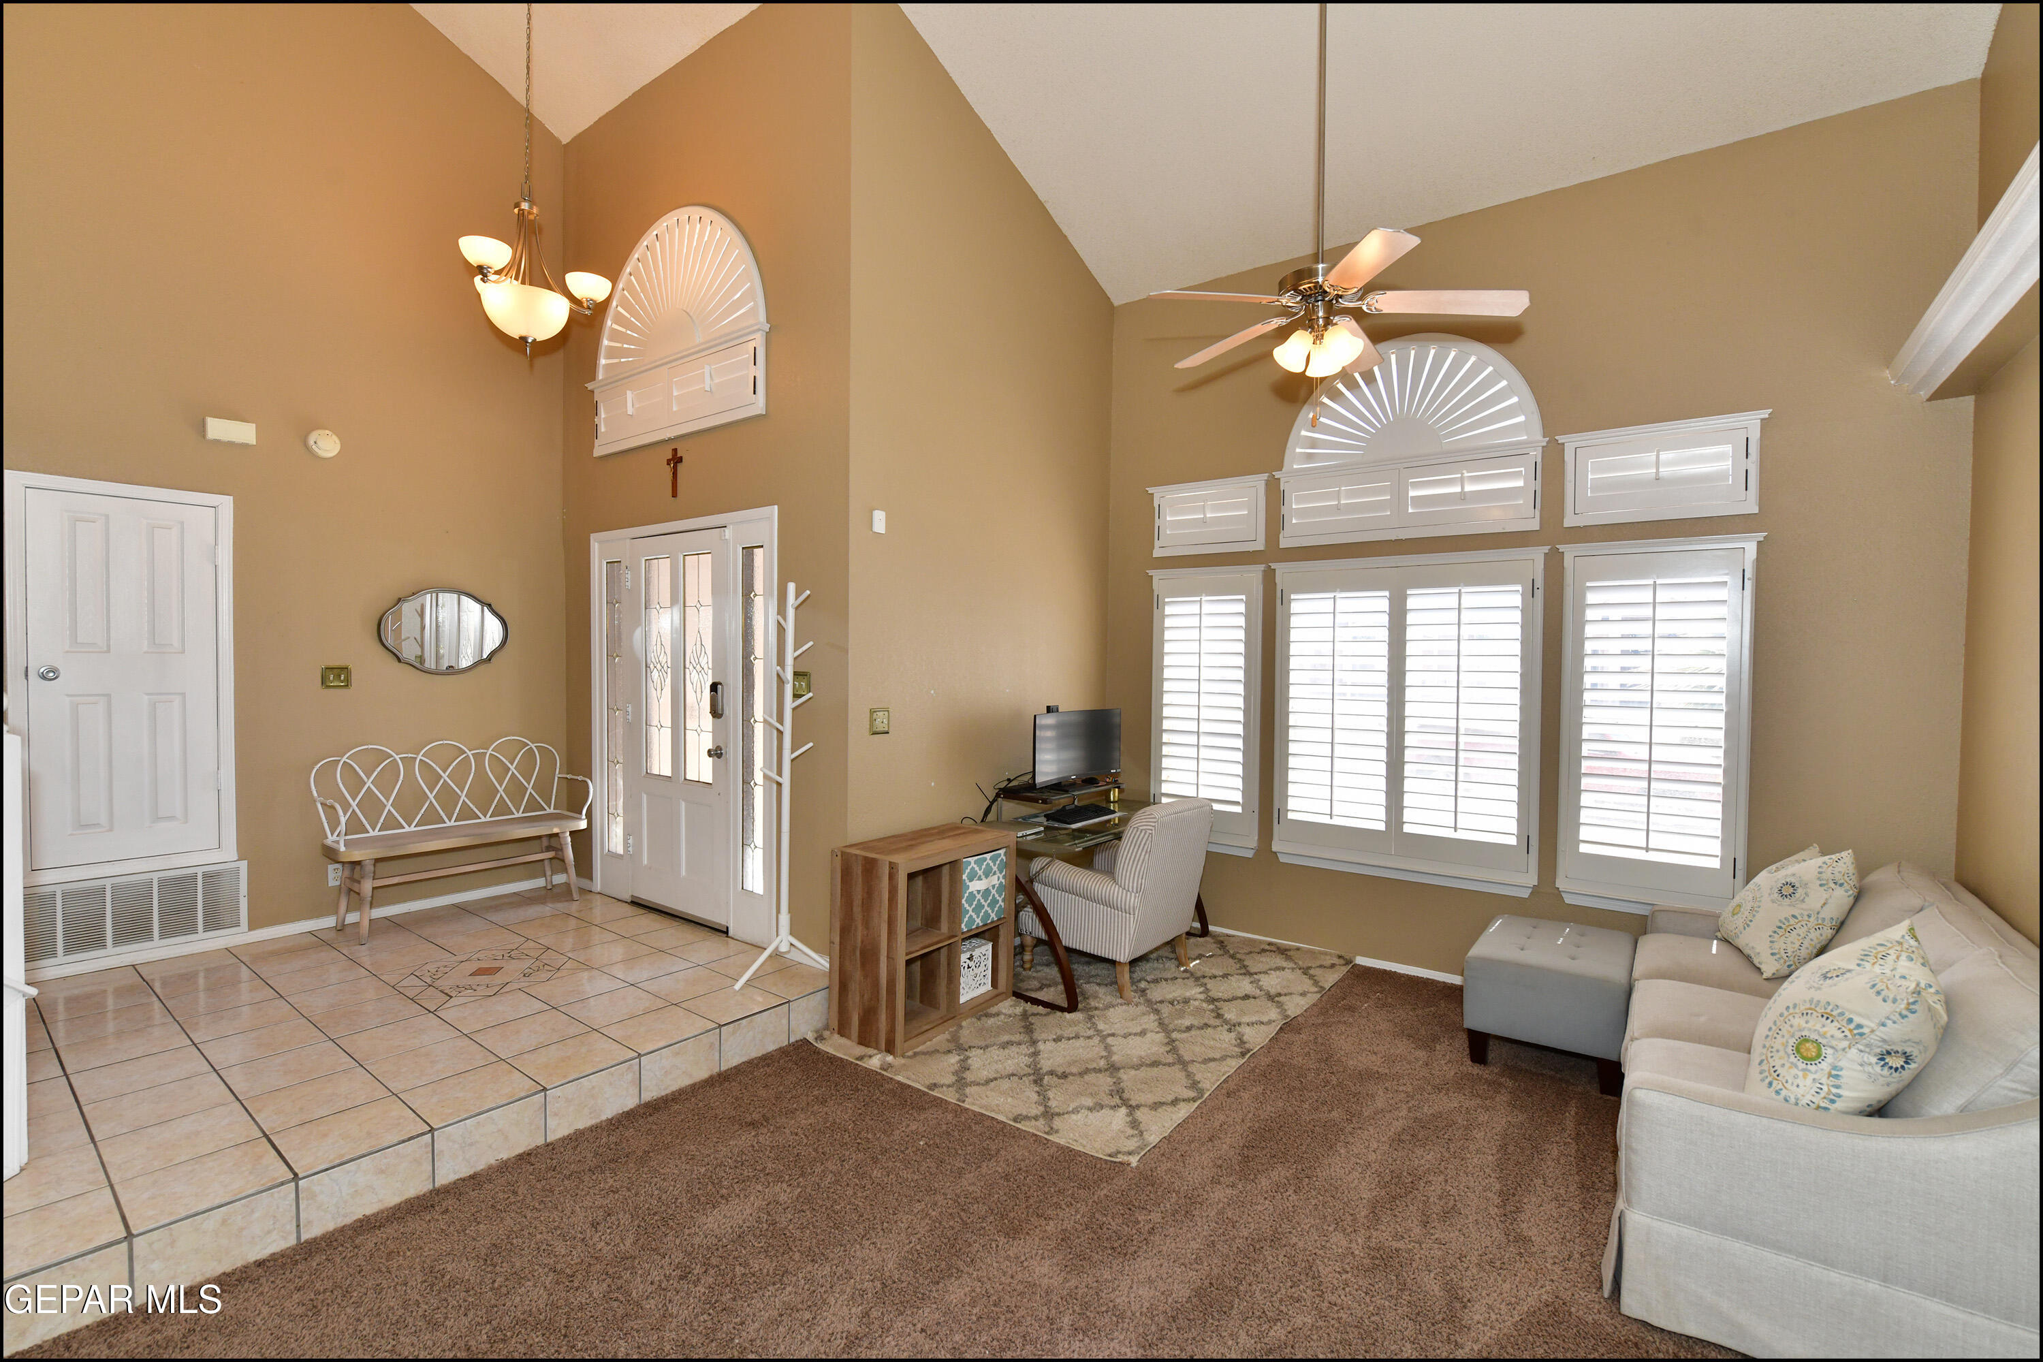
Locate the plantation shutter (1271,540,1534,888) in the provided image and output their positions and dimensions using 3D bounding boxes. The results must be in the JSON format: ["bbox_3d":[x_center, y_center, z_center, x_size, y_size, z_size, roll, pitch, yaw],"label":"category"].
[{"bbox_3d":[1.927,0.177,4.660,1.330,1.620,0.080,2,2,38],"label":"plantation shutter"}]

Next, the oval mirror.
[{"bbox_3d":[-3.183,-0.275,5.039,0.035,0.476,0.635,1,2,39],"label":"oval mirror"}]

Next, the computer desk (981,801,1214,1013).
[{"bbox_3d":[0.359,1.073,4.788,0.740,0.755,1.480,2,2,38],"label":"computer desk"}]

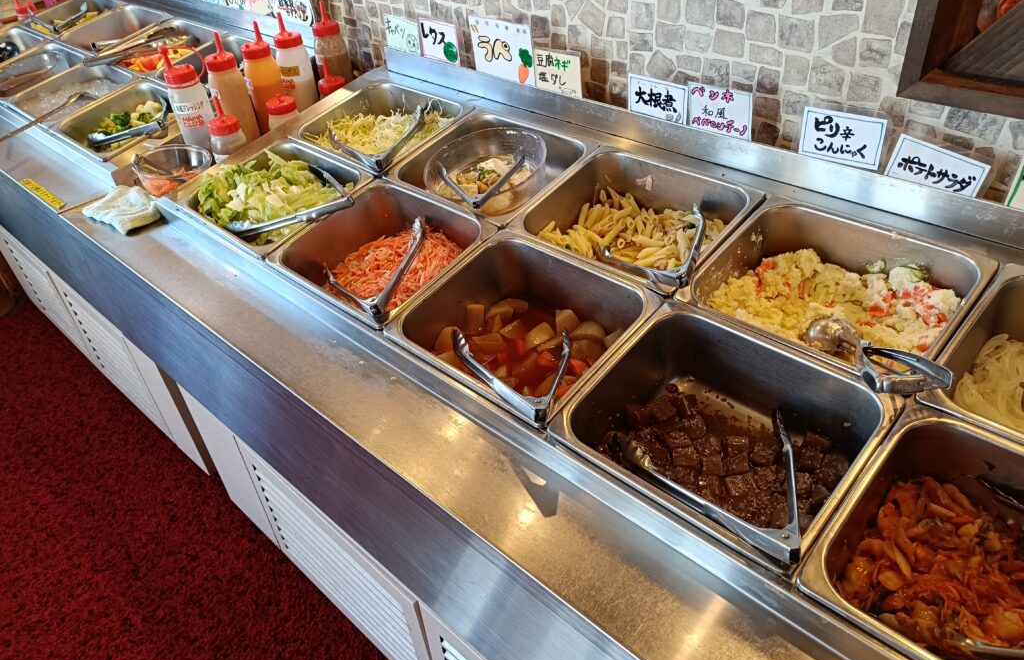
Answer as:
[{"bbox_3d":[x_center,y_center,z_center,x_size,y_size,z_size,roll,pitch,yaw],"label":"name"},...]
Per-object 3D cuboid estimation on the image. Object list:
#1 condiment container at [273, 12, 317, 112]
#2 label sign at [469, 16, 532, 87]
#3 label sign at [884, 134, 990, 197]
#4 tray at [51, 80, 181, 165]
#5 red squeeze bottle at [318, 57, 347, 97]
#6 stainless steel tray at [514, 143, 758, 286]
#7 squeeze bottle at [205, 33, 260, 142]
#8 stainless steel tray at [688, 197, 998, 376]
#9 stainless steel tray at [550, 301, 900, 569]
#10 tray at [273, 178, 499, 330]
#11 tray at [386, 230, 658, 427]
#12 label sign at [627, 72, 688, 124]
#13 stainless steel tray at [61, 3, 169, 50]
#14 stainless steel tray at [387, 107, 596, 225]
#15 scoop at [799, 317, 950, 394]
[{"bbox_3d":[-0.530,-0.626,1.823,0.083,0.290,0.083,27,47,35],"label":"condiment container"},{"bbox_3d":[-0.019,-0.544,1.456,0.166,0.125,0.004,27,47,35],"label":"label sign"},{"bbox_3d":[0.582,-0.216,1.019,0.118,0.074,0.005,33,51,29],"label":"label sign"},{"bbox_3d":[-0.955,-0.500,1.873,0.327,0.100,0.266,28,58,35],"label":"tray"},{"bbox_3d":[-0.429,-0.557,1.796,0.076,0.200,0.076,27,47,35],"label":"red squeeze bottle"},{"bbox_3d":[0.200,-0.153,1.216,0.325,0.100,0.265,28,59,35],"label":"stainless steel tray"},{"bbox_3d":[-0.645,-0.539,1.716,0.074,0.286,0.074,28,48,35],"label":"squeeze bottle"},{"bbox_3d":[0.444,-0.030,1.048,0.325,0.102,0.265,27,58,35],"label":"stainless steel tray"},{"bbox_3d":[0.261,0.138,0.916,0.325,0.100,0.265,28,59,35],"label":"stainless steel tray"},{"bbox_3d":[-0.220,-0.111,1.312,0.325,0.102,0.265,27,58,35],"label":"tray"},{"bbox_3d":[0.022,0.014,1.119,0.325,0.102,0.265,27,58,35],"label":"tray"},{"bbox_3d":[0.250,-0.394,1.274,0.118,0.072,0.005,28,48,35],"label":"label sign"},{"bbox_3d":[-1.243,-0.910,2.349,0.325,0.100,0.265,28,59,35],"label":"stainless steel tray"},{"bbox_3d":[-0.034,-0.284,1.434,0.325,0.102,0.265,27,58,35],"label":"stainless steel tray"},{"bbox_3d":[0.445,0.035,0.903,0.062,0.046,0.187,-36,33,-20],"label":"scoop"}]

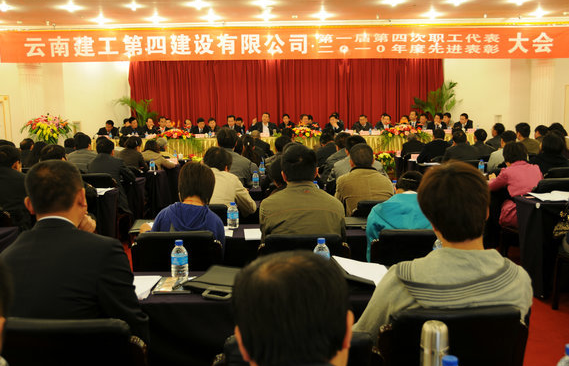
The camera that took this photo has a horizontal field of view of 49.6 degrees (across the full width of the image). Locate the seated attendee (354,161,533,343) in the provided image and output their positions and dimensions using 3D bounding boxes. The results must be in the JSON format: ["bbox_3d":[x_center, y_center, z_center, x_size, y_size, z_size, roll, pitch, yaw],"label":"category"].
[{"bbox_3d":[0.438,0.546,2.038,0.550,1.260,0.780,-2,6,-11],"label":"seated attendee"}]

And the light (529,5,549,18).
[{"bbox_3d":[6.066,-4.062,14.686,0.220,0.120,0.220,-1,6,0],"label":"light"}]

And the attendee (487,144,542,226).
[{"bbox_3d":[1.959,0.235,5.564,0.500,1.200,0.750,-4,6,-28],"label":"attendee"}]

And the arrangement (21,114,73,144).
[{"bbox_3d":[-4.484,-0.970,11.600,0.900,0.620,0.720,0,6,0],"label":"arrangement"}]

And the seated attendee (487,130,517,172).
[{"bbox_3d":[2.341,0.075,6.658,0.500,1.263,0.780,-2,6,-17],"label":"seated attendee"}]

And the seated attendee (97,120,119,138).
[{"bbox_3d":[-3.740,-0.771,13.075,0.500,1.108,0.700,0,6,0],"label":"seated attendee"}]

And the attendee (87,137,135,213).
[{"bbox_3d":[-1.945,0.125,6.961,0.500,1.290,0.750,0,6,5],"label":"attendee"}]

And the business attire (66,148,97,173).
[{"bbox_3d":[-2.346,-0.090,7.236,0.480,0.620,0.400,0,7,6],"label":"business attire"}]

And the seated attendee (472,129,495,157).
[{"bbox_3d":[2.887,-0.183,9.286,0.480,1.250,0.750,-2,6,-15],"label":"seated attendee"}]

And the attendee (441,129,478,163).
[{"bbox_3d":[2.274,-0.068,8.190,0.500,1.260,0.750,-2,6,-8],"label":"attendee"}]

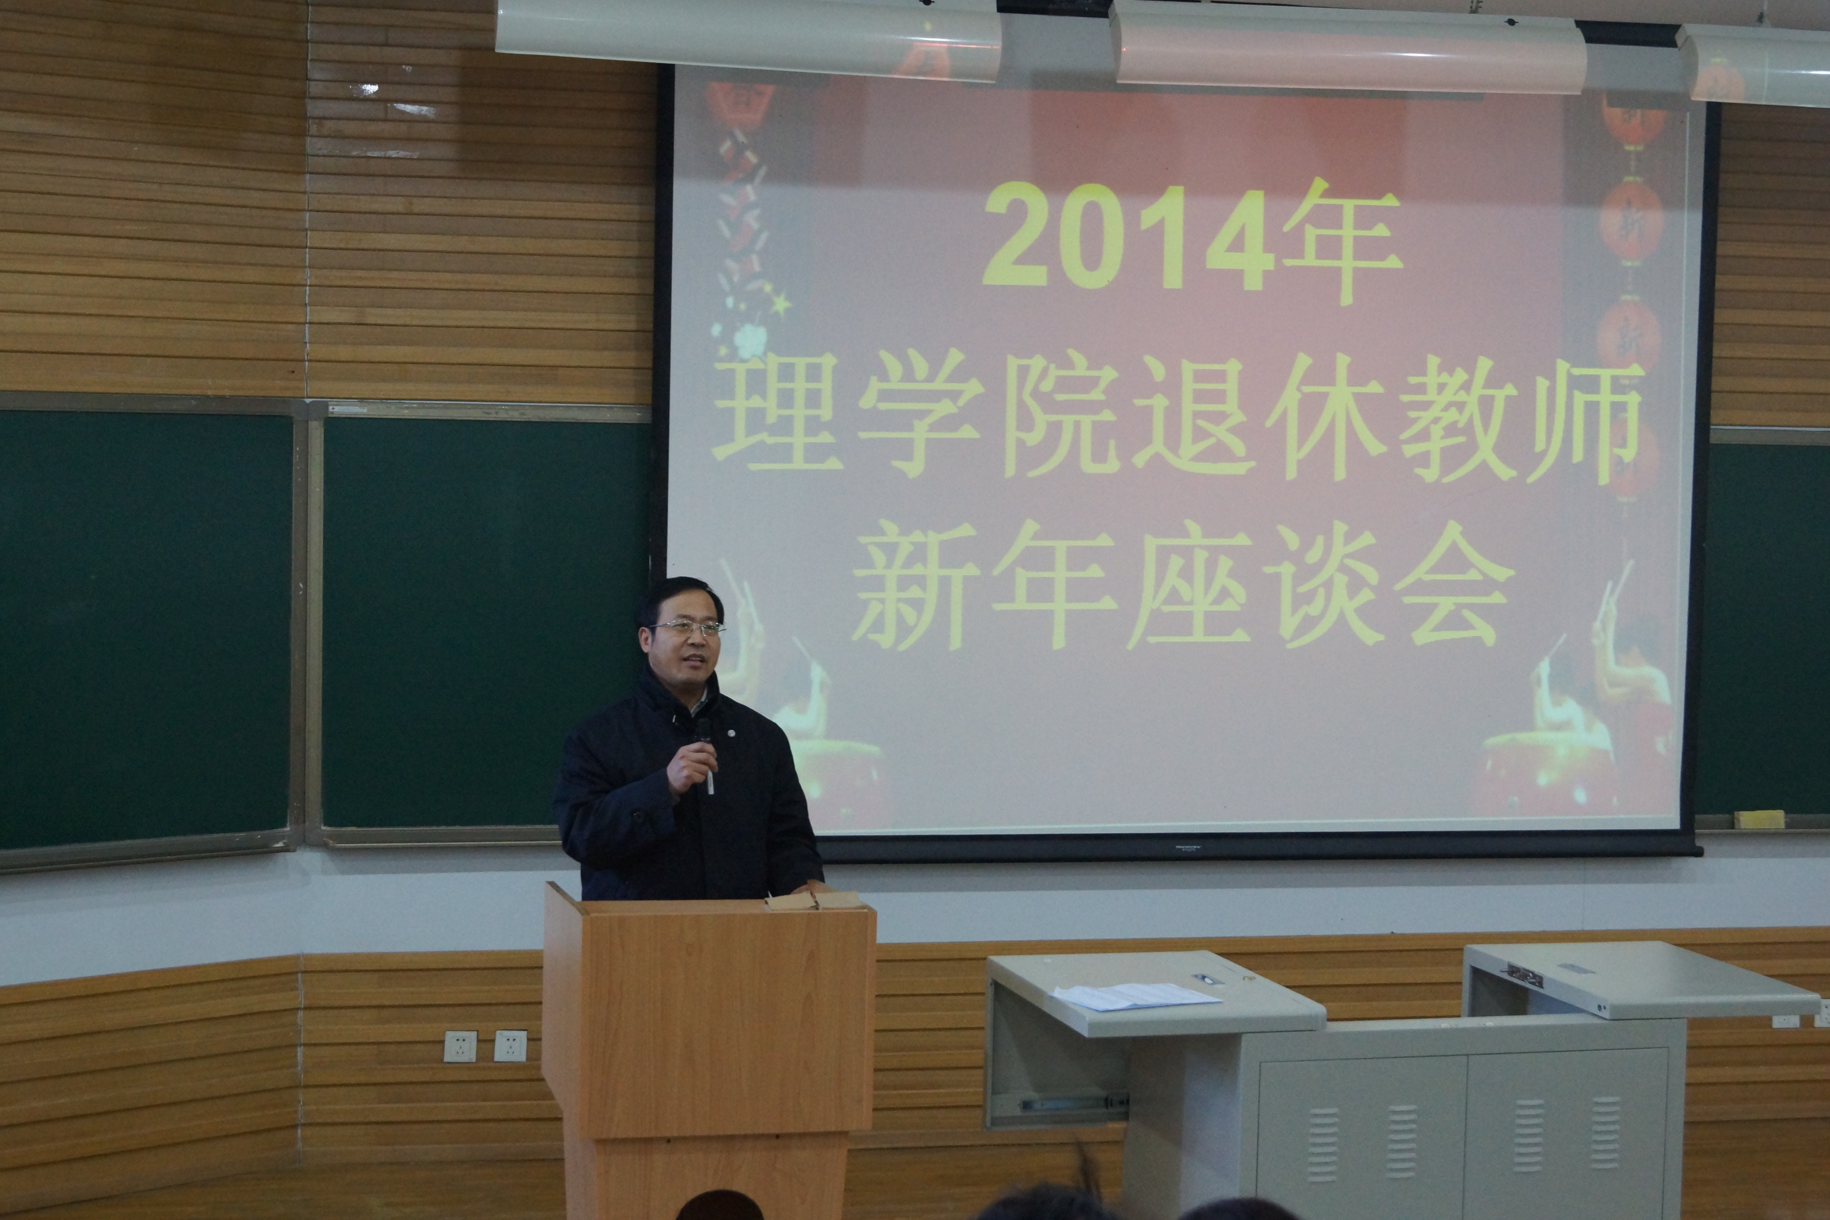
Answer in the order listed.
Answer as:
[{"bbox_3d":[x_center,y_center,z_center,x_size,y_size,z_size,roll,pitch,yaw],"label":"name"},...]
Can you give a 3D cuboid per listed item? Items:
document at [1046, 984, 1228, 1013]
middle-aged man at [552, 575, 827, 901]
[{"bbox_3d":[0.463,0.811,6.396,0.300,0.015,0.212,-1,4,-28],"label":"document"},{"bbox_3d":[-0.488,0.779,6.521,0.550,1.700,0.400,0,4,-16],"label":"middle-aged man"}]

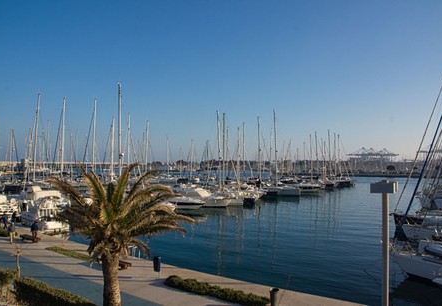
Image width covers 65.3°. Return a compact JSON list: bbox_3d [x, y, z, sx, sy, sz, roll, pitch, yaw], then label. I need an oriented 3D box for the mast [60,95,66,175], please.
[{"bbox_3d":[-39.390,-3.663,86.157,0.260,20.540,0.260,1,-2,0],"label":"mast"}]

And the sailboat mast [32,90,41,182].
[{"bbox_3d":[-47.024,-4.061,88.170,0.260,22.470,0.260,2,-2,0],"label":"sailboat mast"}]

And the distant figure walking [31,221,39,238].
[{"bbox_3d":[-16.145,6.762,30.000,0.520,1.720,0.380,2,-2,-41],"label":"distant figure walking"}]

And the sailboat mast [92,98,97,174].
[{"bbox_3d":[-29.345,-2.654,80.122,0.250,19.910,0.250,1,-2,0],"label":"sailboat mast"}]

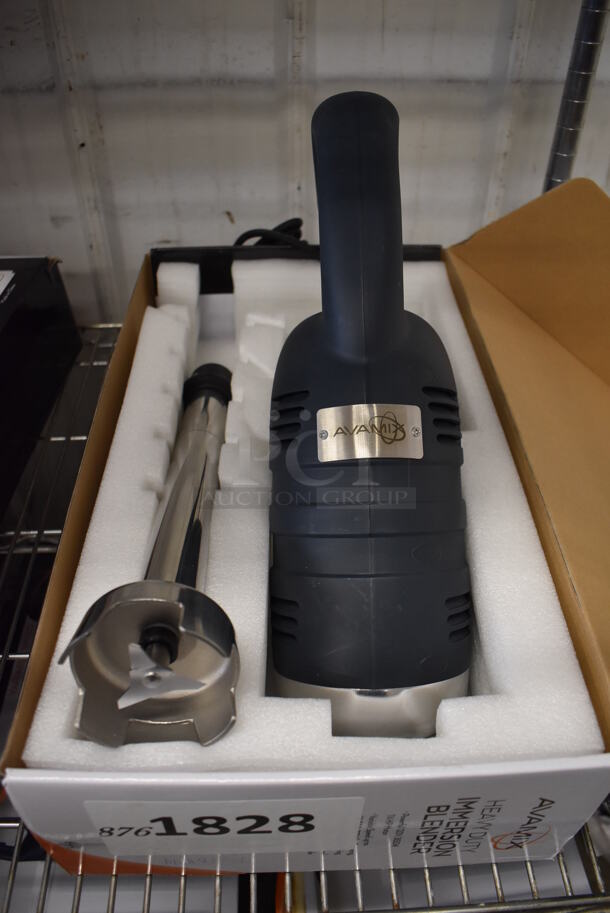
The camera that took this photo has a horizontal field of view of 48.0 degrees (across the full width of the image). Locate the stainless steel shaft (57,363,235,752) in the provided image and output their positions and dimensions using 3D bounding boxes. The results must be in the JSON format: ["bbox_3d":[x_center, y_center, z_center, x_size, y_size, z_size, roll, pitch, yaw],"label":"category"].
[{"bbox_3d":[-0.076,0.019,0.464,0.083,0.083,0.357,-3,29,-1],"label":"stainless steel shaft"}]

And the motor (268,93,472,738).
[{"bbox_3d":[0.037,-0.033,0.424,0.121,0.133,0.380,-2,85,3],"label":"motor"}]

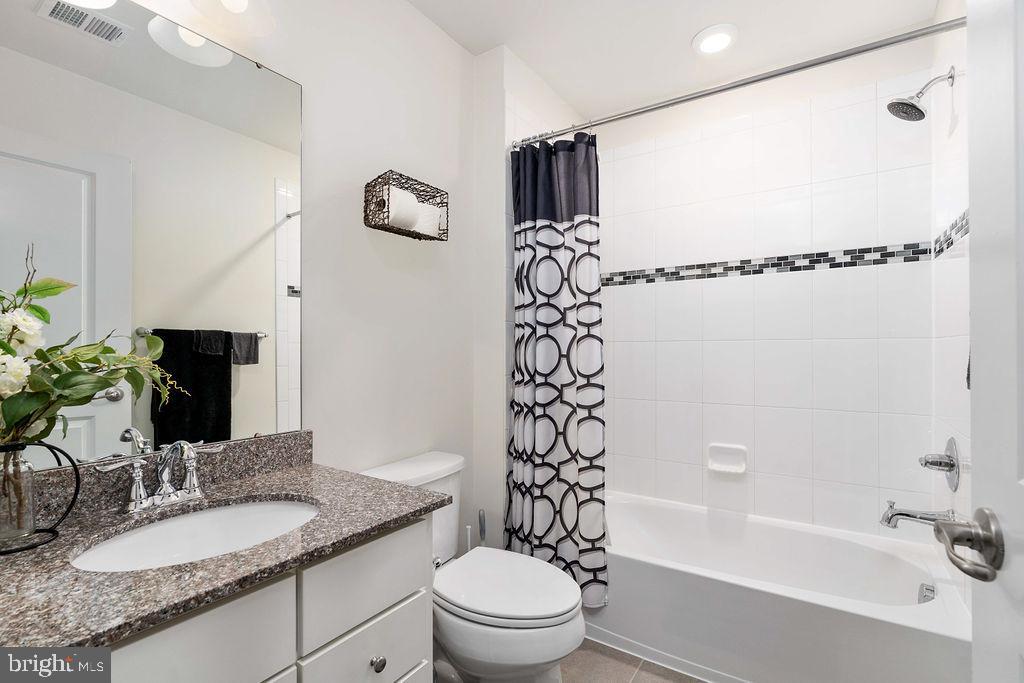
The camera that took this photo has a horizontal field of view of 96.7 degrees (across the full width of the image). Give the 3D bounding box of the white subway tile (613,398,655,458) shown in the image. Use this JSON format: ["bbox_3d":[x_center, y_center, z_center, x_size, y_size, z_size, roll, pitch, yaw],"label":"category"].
[{"bbox_3d":[0.673,0.469,2.479,0.230,0.309,0.010,-1,-1,33],"label":"white subway tile"}]

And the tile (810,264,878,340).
[{"bbox_3d":[1.441,-0.161,1.973,0.229,0.305,0.010,0,-1,33],"label":"tile"}]

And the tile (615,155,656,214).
[{"bbox_3d":[0.674,-0.860,2.504,0.230,0.309,0.010,-1,-1,33],"label":"tile"}]

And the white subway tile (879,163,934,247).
[{"bbox_3d":[1.625,-0.557,1.890,0.172,0.309,0.010,-1,-1,33],"label":"white subway tile"}]

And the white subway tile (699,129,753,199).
[{"bbox_3d":[1.054,-0.859,2.232,0.229,0.305,0.010,0,-1,33],"label":"white subway tile"}]

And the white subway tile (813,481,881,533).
[{"bbox_3d":[1.442,0.713,1.965,0.229,0.202,0.010,0,-1,33],"label":"white subway tile"}]

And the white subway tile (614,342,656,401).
[{"bbox_3d":[0.673,0.155,2.485,0.230,0.309,0.010,-1,-1,33],"label":"white subway tile"}]

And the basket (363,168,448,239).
[{"bbox_3d":[-0.367,-0.470,1.617,0.126,0.174,0.280,-1,0,32],"label":"basket"}]

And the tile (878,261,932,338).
[{"bbox_3d":[1.620,-0.167,1.877,0.169,0.307,0.010,0,-1,33],"label":"tile"}]

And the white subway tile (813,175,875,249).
[{"bbox_3d":[1.450,-0.559,1.991,0.229,0.306,0.010,0,-1,33],"label":"white subway tile"}]

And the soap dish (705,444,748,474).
[{"bbox_3d":[1.036,0.564,2.202,0.163,0.120,0.065,0,-1,33],"label":"soap dish"}]

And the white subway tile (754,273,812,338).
[{"bbox_3d":[1.255,-0.164,2.112,0.229,0.307,0.010,0,-1,33],"label":"white subway tile"}]

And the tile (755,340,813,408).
[{"bbox_3d":[1.248,0.149,2.097,0.229,0.307,0.010,0,-1,33],"label":"tile"}]

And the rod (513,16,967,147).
[{"bbox_3d":[0.631,-0.843,1.568,1.499,0.027,0.027,0,-1,32],"label":"rod"}]

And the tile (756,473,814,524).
[{"bbox_3d":[1.258,0.721,2.101,0.230,0.199,0.010,-1,-1,33],"label":"tile"}]

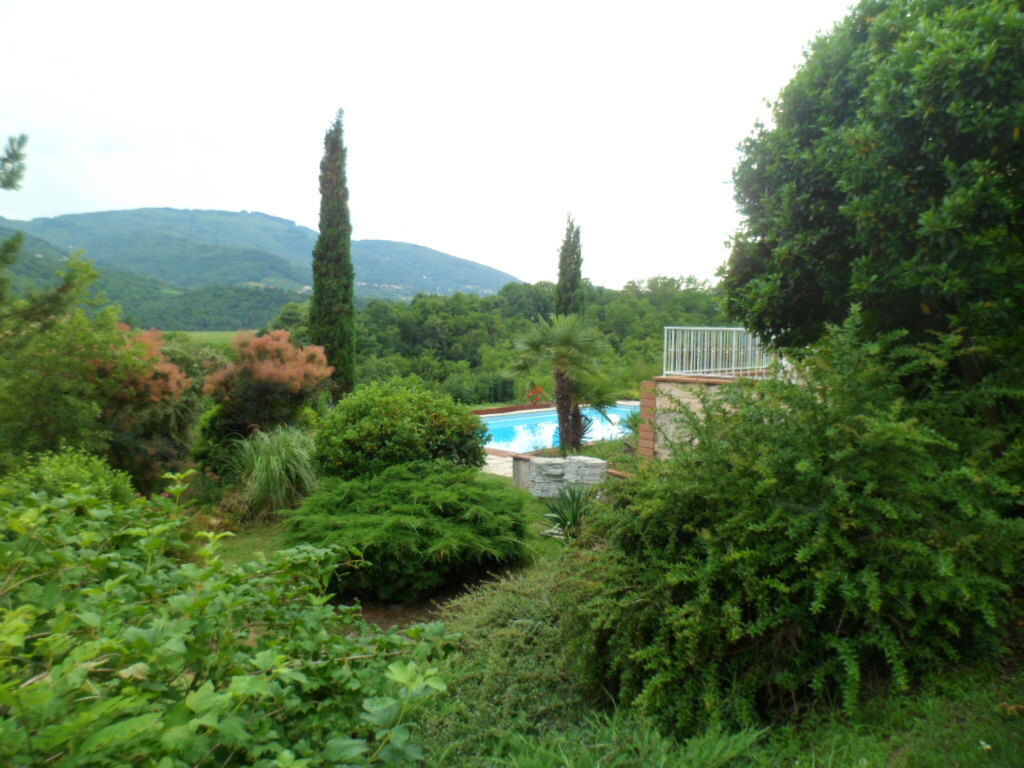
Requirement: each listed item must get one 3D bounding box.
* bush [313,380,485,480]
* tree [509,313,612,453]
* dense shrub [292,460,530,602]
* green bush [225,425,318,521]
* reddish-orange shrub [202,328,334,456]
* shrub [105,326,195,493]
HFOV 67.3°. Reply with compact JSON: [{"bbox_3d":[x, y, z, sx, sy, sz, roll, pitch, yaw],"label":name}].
[{"bbox_3d":[-1.695,0.813,11.800,2.670,1.700,2.500,1,3,-8],"label":"bush"},{"bbox_3d":[0.932,-0.009,14.200,1.850,2.620,1.900,2,3,4],"label":"tree"},{"bbox_3d":[-1.066,1.461,8.000,2.520,1.210,2.400,1,3,-7],"label":"dense shrub"},{"bbox_3d":[-3.239,1.163,10.400,1.240,1.150,1.200,1,3,-17],"label":"green bush"},{"bbox_3d":[-4.245,0.372,13.300,2.280,2.590,2.200,1,3,-18],"label":"reddish-orange shrub"},{"bbox_3d":[-6.053,0.459,12.600,1.700,2.800,1.900,0,3,-26],"label":"shrub"}]

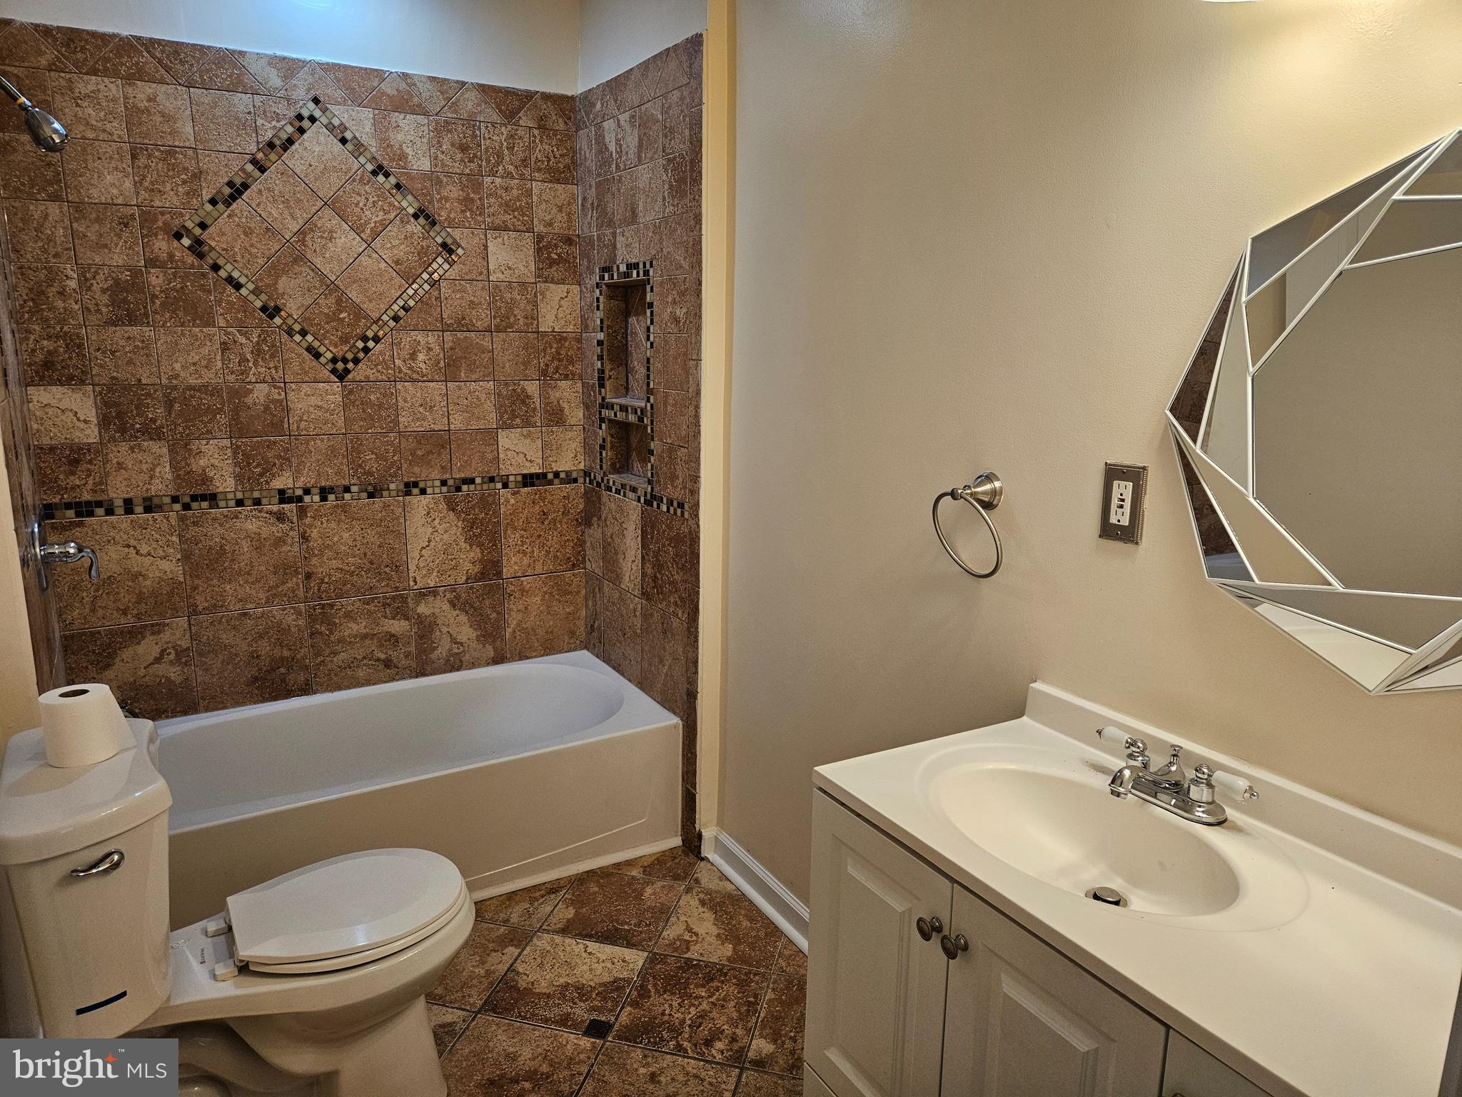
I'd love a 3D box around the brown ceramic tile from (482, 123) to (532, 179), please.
[{"bbox_3d":[-0.685,-1.217,2.981,0.147,0.151,0.010,-6,13,-29],"label":"brown ceramic tile"}]

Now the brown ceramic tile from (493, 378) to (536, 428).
[{"bbox_3d":[-0.690,-0.469,3.149,0.149,0.149,0.009,-7,14,-29],"label":"brown ceramic tile"}]

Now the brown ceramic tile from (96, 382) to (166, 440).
[{"bbox_3d":[-1.620,-0.362,2.623,0.149,0.149,0.009,-7,14,-29],"label":"brown ceramic tile"}]

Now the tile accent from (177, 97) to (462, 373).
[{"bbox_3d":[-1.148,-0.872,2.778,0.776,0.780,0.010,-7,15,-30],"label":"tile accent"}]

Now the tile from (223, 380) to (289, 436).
[{"bbox_3d":[-1.348,-0.392,2.762,0.154,0.148,0.010,-6,13,-29],"label":"tile"}]

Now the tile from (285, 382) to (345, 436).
[{"bbox_3d":[-1.221,-0.406,2.840,0.152,0.149,0.010,-7,15,-30],"label":"tile"}]

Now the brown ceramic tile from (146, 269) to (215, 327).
[{"bbox_3d":[-1.490,-0.678,2.640,0.152,0.150,0.010,-7,14,-29],"label":"brown ceramic tile"}]

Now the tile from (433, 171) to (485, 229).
[{"bbox_3d":[-0.822,-1.053,2.954,0.149,0.152,0.010,-7,14,-29],"label":"tile"}]

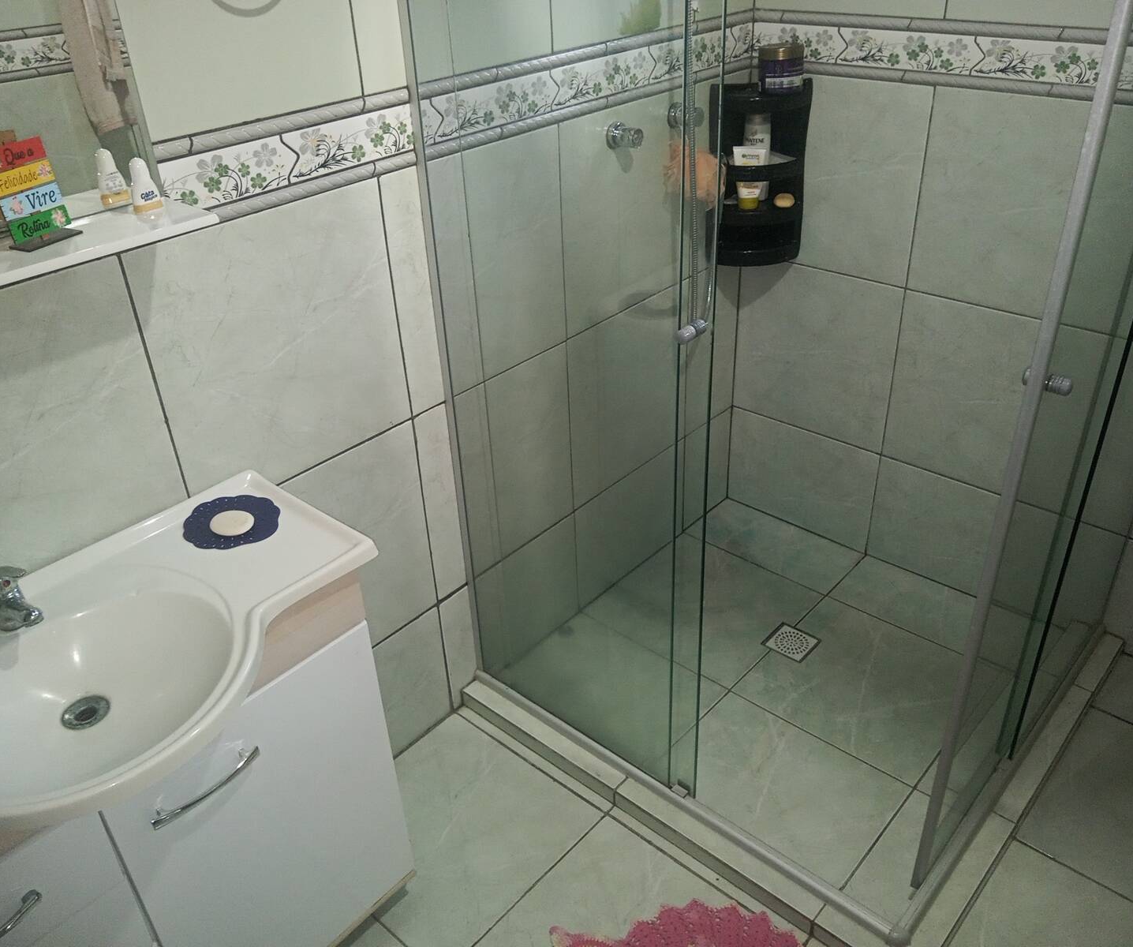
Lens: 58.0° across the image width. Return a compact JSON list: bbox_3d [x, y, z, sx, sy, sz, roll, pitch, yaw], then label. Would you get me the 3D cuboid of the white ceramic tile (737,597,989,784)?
[{"bbox_3d":[0.684,0.480,2.341,0.441,0.012,0.441,23,40,35],"label":"white ceramic tile"}]

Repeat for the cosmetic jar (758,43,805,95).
[{"bbox_3d":[0.479,-0.904,2.280,0.095,0.094,0.095,-2,31,1],"label":"cosmetic jar"}]

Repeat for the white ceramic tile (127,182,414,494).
[{"bbox_3d":[-0.453,-0.204,1.660,0.012,0.443,0.446,23,40,35],"label":"white ceramic tile"}]

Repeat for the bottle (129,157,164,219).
[{"bbox_3d":[-0.546,-0.368,1.324,0.030,0.080,0.042,23,40,35],"label":"bottle"}]

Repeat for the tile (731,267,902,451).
[{"bbox_3d":[0.628,-0.308,2.608,0.441,0.441,0.012,23,40,35],"label":"tile"}]

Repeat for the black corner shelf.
[{"bbox_3d":[0.443,-0.715,2.439,0.234,0.428,0.150,-4,31,-2],"label":"black corner shelf"}]

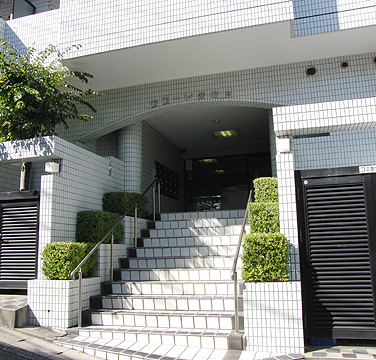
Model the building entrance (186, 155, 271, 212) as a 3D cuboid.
[{"bbox_3d":[1.180,0.187,10.977,2.710,1.860,0.200,-3,-9,14],"label":"building entrance"}]

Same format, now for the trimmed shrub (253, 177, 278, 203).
[{"bbox_3d":[1.453,0.278,6.677,0.450,0.565,0.800,-3,-9,14],"label":"trimmed shrub"}]

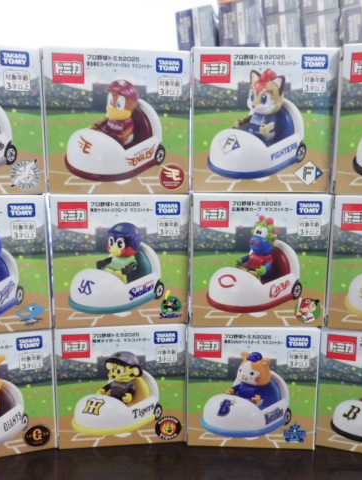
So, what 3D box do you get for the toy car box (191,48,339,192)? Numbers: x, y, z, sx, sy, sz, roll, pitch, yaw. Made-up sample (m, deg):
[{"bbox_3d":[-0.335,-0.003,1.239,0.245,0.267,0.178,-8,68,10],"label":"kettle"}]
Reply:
[{"bbox_3d":[0.047,-0.069,0.251,0.081,0.081,0.043,0,9,0],"label":"toy car box"}]

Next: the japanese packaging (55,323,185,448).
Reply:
[{"bbox_3d":[-0.039,0.090,0.277,0.081,0.081,0.043,-1,9,-6],"label":"japanese packaging"}]

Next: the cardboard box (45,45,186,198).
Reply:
[{"bbox_3d":[-0.037,-0.070,0.254,0.081,0.081,0.043,-1,9,-6],"label":"cardboard box"}]

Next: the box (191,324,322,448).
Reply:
[{"bbox_3d":[0.046,0.090,0.276,0.081,0.081,0.043,1,9,2],"label":"box"}]

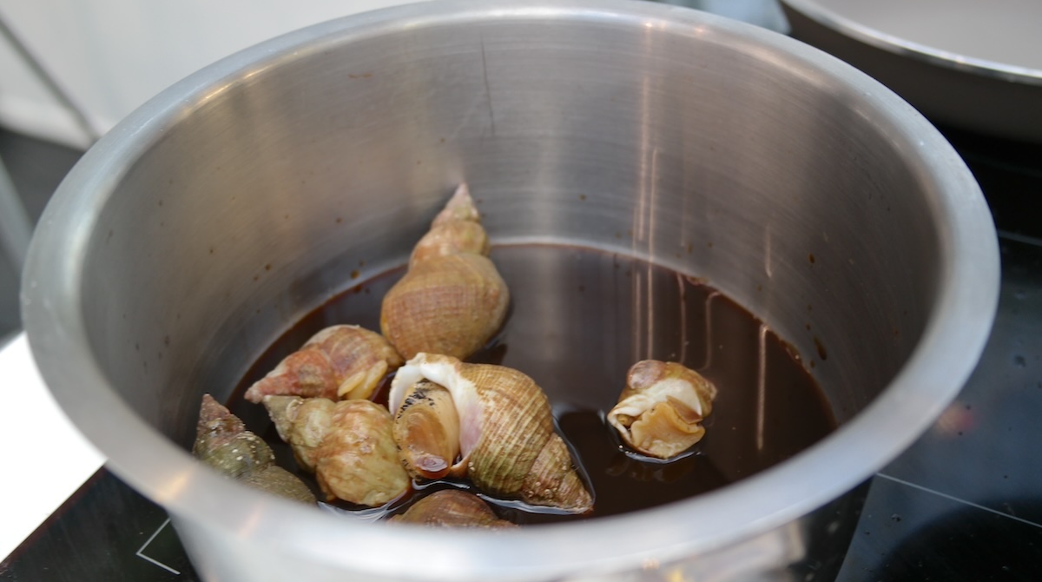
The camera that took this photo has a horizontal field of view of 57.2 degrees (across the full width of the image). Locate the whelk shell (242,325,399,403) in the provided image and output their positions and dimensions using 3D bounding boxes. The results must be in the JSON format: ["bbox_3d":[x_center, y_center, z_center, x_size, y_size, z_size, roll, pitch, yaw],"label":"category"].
[{"bbox_3d":[-0.063,0.028,0.308,0.052,0.030,0.033,-12,41,-13],"label":"whelk shell"}]

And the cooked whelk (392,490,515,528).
[{"bbox_3d":[-0.018,0.071,0.262,0.052,0.033,0.035,1,40,7],"label":"cooked whelk"}]

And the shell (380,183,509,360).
[{"bbox_3d":[-0.025,-0.008,0.334,0.043,0.040,0.069,4,64,7],"label":"shell"}]

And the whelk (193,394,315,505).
[{"bbox_3d":[-0.080,0.053,0.278,0.035,0.033,0.060,-26,59,-26],"label":"whelk"}]

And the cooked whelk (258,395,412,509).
[{"bbox_3d":[-0.056,0.045,0.285,0.057,0.031,0.033,29,48,14],"label":"cooked whelk"}]

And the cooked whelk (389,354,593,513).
[{"bbox_3d":[-0.007,0.045,0.285,0.074,0.043,0.047,30,49,26],"label":"cooked whelk"}]

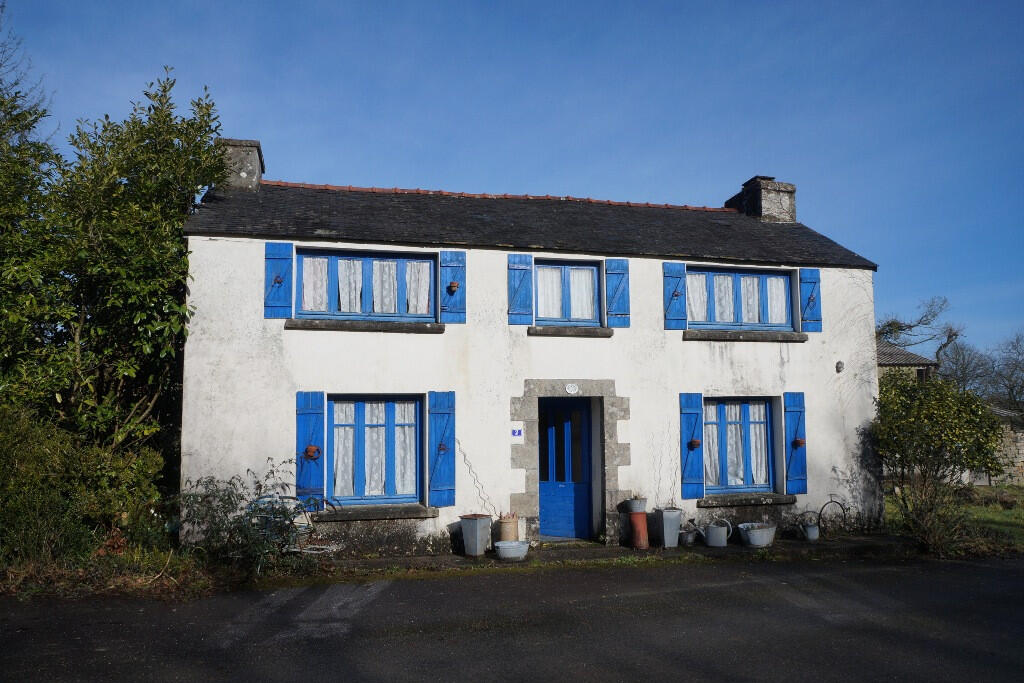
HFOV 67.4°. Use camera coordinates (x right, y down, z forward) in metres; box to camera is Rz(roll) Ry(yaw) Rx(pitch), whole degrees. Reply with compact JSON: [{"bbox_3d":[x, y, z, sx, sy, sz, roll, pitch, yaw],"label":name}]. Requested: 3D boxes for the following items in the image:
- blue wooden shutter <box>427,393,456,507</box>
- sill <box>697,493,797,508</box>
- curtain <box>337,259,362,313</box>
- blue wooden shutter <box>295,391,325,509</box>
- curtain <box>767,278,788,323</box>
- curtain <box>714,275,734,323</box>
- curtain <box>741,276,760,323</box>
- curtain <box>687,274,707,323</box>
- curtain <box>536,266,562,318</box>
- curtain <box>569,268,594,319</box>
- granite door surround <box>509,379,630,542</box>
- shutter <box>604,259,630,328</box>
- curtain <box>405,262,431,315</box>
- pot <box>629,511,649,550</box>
[{"bbox_3d":[-0.946,1.454,10.396,0.366,1.542,0.040,1,-4,-14],"label":"blue wooden shutter"},{"bbox_3d":[3.561,2.458,11.890,1.726,0.170,0.310,1,-5,-16],"label":"sill"},{"bbox_3d":[-2.226,-0.758,10.574,0.330,0.749,0.050,1,-4,-14],"label":"curtain"},{"bbox_3d":[-2.614,1.422,9.986,0.347,1.532,0.040,1,-4,-14],"label":"blue wooden shutter"},{"bbox_3d":[4.335,-0.669,12.542,0.404,0.797,0.050,1,-5,-16],"label":"curtain"},{"bbox_3d":[3.261,-0.652,11.808,0.352,0.736,0.040,1,-4,-15],"label":"curtain"},{"bbox_3d":[3.853,-0.678,12.408,0.363,0.758,0.050,1,-5,-16],"label":"curtain"},{"bbox_3d":[2.842,-0.666,11.820,0.359,0.752,0.050,1,-4,-14],"label":"curtain"},{"bbox_3d":[0.550,-0.696,11.068,0.380,0.746,0.040,1,-4,-15],"label":"curtain"},{"bbox_3d":[1.059,-0.717,11.572,0.375,0.776,0.040,1,-5,-15],"label":"curtain"},{"bbox_3d":[0.817,1.742,11.257,1.800,2.360,0.360,1,-5,-16],"label":"granite door surround"},{"bbox_3d":[1.567,-0.708,11.351,0.374,1.023,0.050,1,-5,-15],"label":"shutter"},{"bbox_3d":[-1.339,-0.753,10.946,0.342,0.756,0.040,1,-5,-15],"label":"curtain"},{"bbox_3d":[1.787,2.663,10.795,0.245,0.485,0.245,0,-4,0],"label":"pot"}]

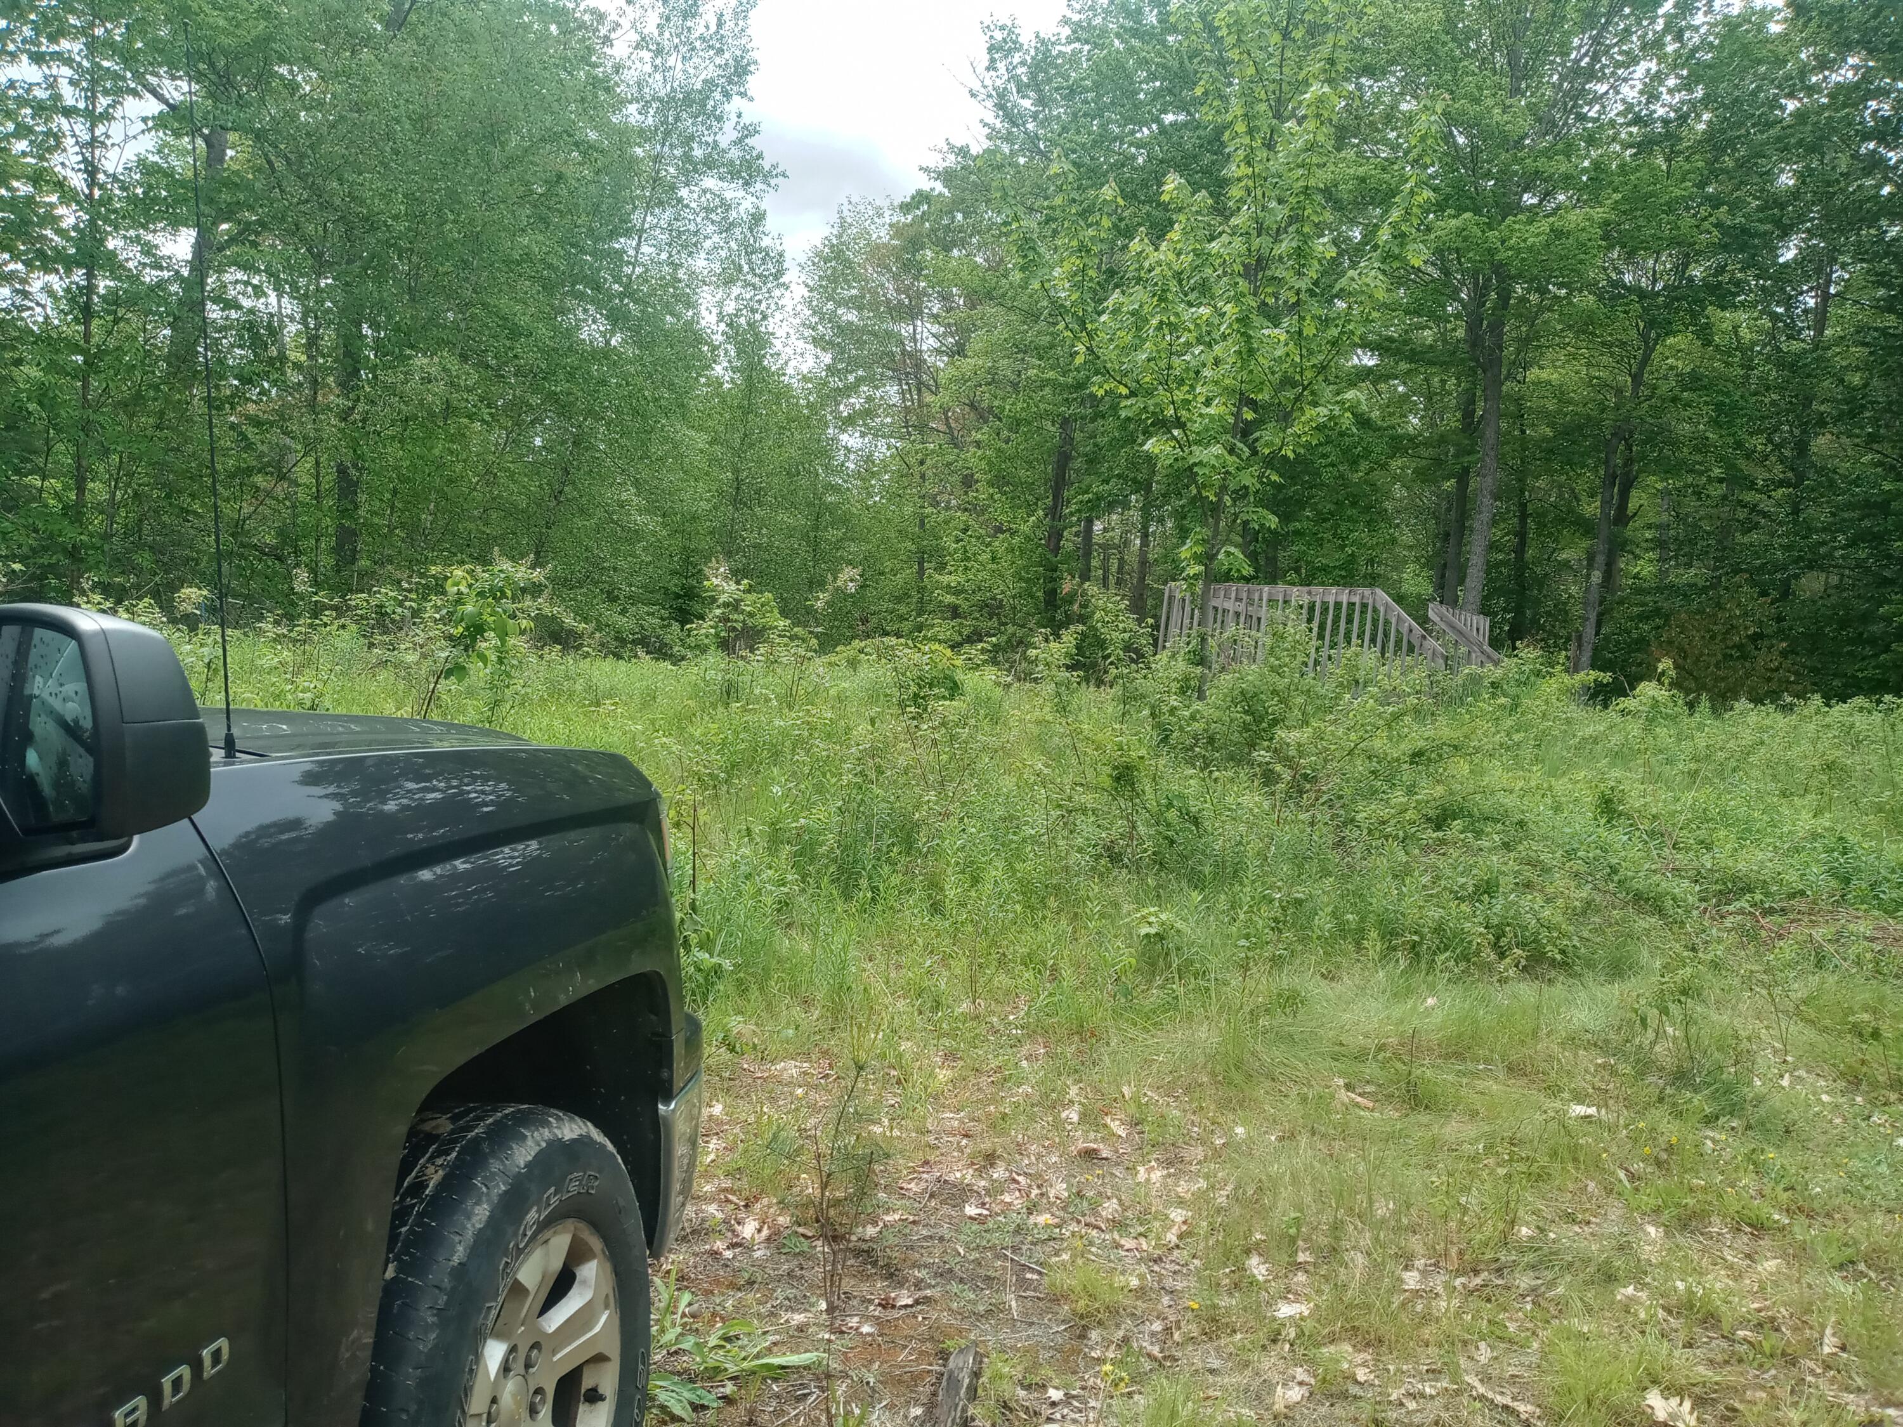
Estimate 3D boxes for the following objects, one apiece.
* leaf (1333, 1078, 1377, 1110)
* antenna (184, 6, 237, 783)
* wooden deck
[{"bbox_3d":[1.206,1.140,4.600,0.130,0.050,0.090,3,4,17],"label":"leaf"},{"bbox_3d":[-0.788,-0.335,1.635,0.015,0.772,0.015,0,5,10],"label":"antenna"},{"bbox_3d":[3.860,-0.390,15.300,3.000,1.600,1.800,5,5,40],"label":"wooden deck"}]

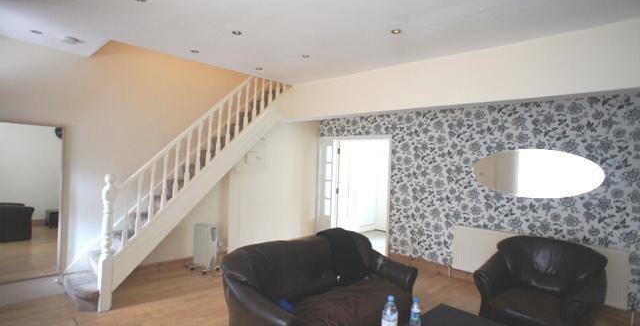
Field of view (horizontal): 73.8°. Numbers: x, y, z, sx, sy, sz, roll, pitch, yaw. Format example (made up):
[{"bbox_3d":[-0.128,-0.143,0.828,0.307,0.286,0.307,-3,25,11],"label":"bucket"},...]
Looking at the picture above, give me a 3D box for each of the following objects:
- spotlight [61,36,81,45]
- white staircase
[{"bbox_3d":[-2.376,-1.168,4.061,0.140,0.040,0.140,2,0,39],"label":"spotlight"},{"bbox_3d":[-1.672,0.148,5.314,1.010,2.600,2.670,2,0,39],"label":"white staircase"}]

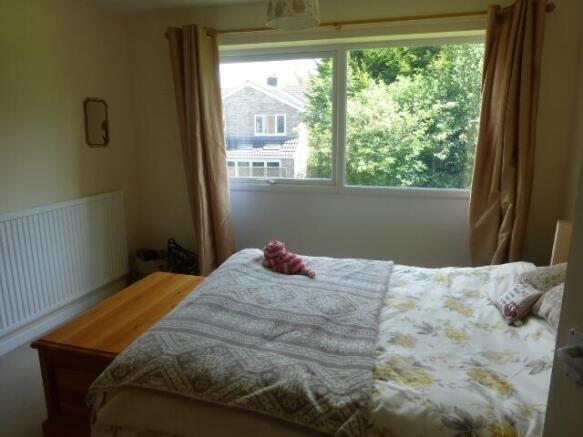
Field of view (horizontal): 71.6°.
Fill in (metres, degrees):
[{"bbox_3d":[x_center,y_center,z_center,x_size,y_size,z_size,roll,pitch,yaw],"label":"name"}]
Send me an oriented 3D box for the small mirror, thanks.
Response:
[{"bbox_3d":[-1.525,-0.754,3.194,0.025,0.373,0.243,3,12,14],"label":"small mirror"}]

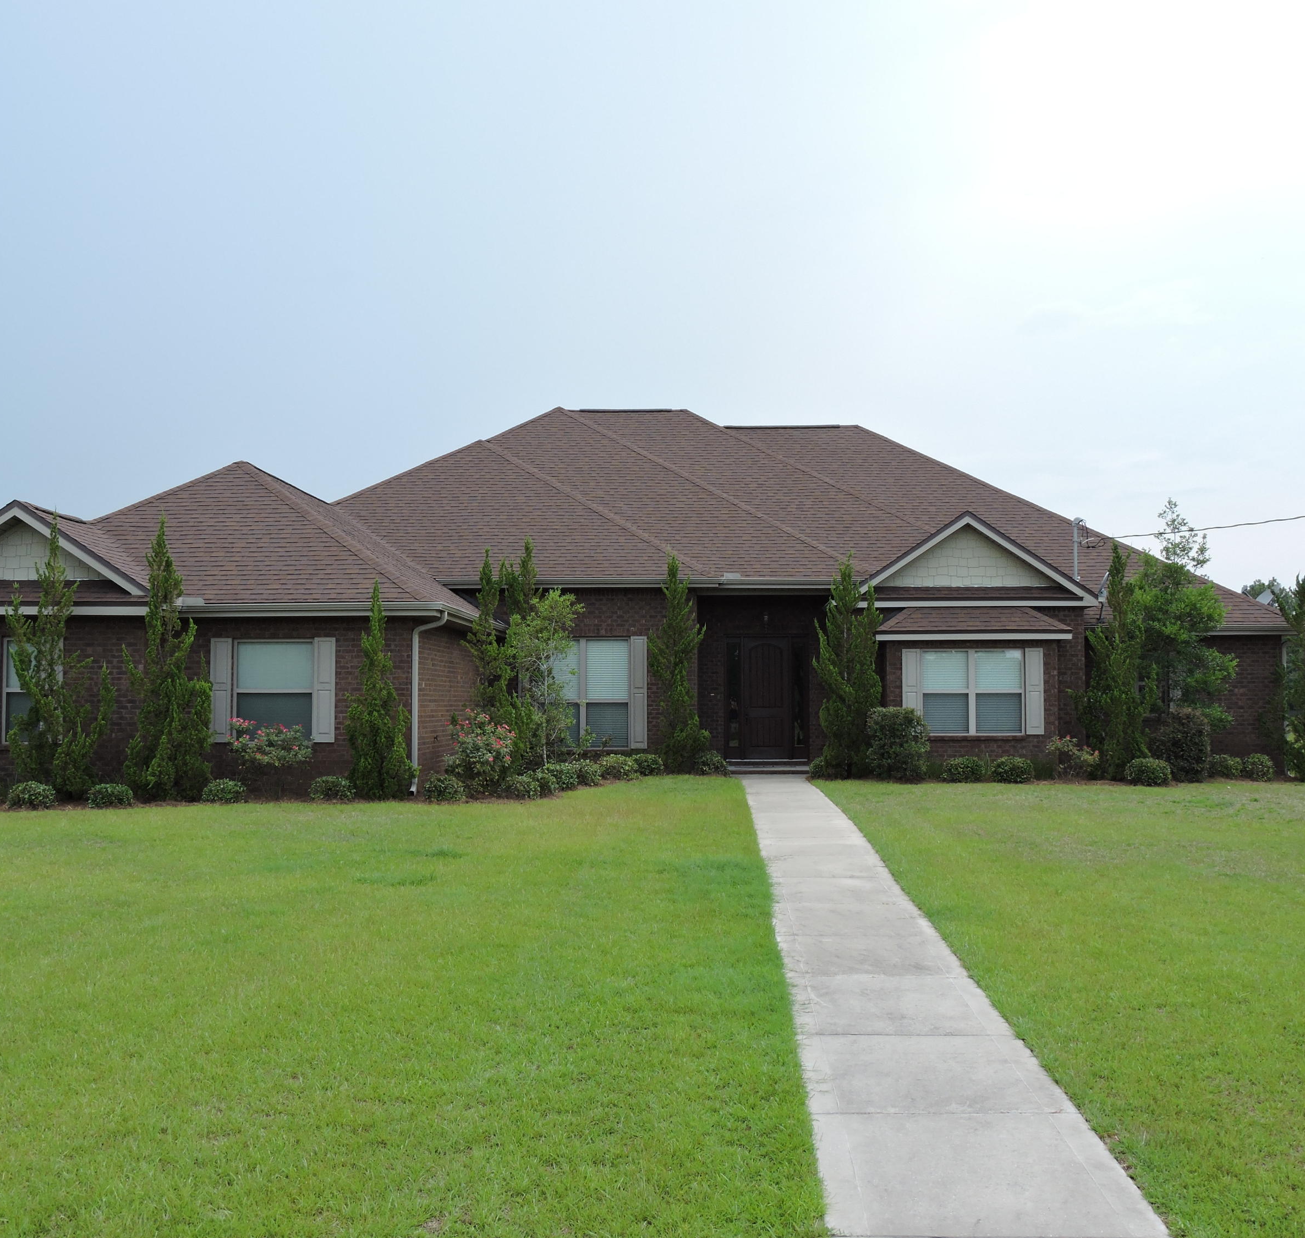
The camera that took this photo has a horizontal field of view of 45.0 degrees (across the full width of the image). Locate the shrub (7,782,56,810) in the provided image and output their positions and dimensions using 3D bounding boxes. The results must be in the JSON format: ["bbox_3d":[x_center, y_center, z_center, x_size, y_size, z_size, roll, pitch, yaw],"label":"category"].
[{"bbox_3d":[-8.445,2.394,21.400,0.666,0.394,0.633,0,-3,2],"label":"shrub"}]

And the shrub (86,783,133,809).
[{"bbox_3d":[-7.418,2.423,21.500,0.652,0.359,0.619,0,-3,2],"label":"shrub"}]

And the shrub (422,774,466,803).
[{"bbox_3d":[-2.925,2.373,22.100,0.616,0.425,0.585,0,-3,2],"label":"shrub"}]

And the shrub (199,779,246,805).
[{"bbox_3d":[-5.977,2.405,21.900,0.628,0.348,0.597,0,-3,2],"label":"shrub"}]

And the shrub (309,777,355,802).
[{"bbox_3d":[-4.501,2.391,22.100,0.652,0.388,0.619,0,-3,2],"label":"shrub"}]

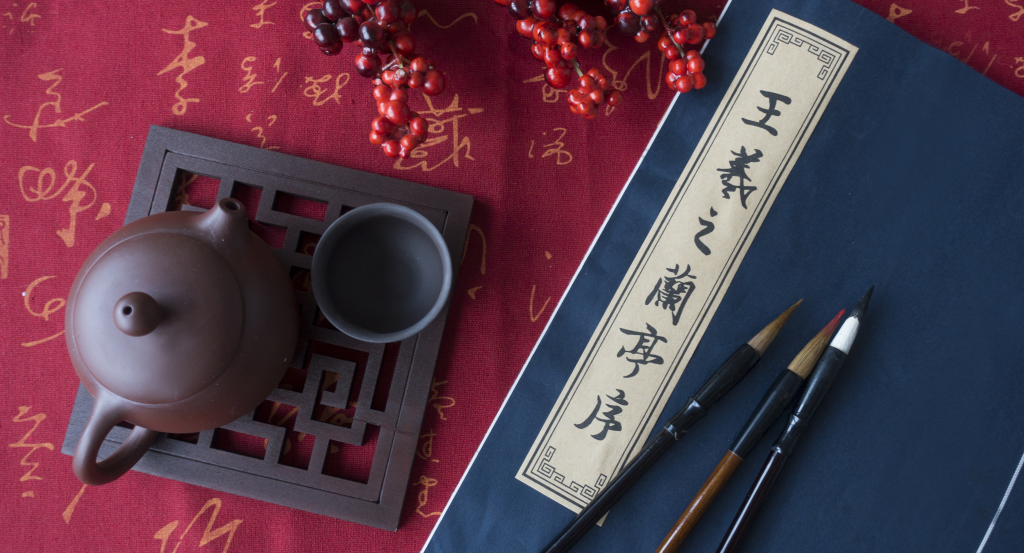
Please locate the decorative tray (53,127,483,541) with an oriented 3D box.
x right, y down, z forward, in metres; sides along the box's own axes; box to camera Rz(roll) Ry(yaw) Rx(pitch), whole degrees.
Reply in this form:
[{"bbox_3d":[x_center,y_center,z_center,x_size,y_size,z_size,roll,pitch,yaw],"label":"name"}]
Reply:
[{"bbox_3d":[-0.098,0.019,0.364,0.138,0.011,0.138,13,84,2],"label":"decorative tray"}]

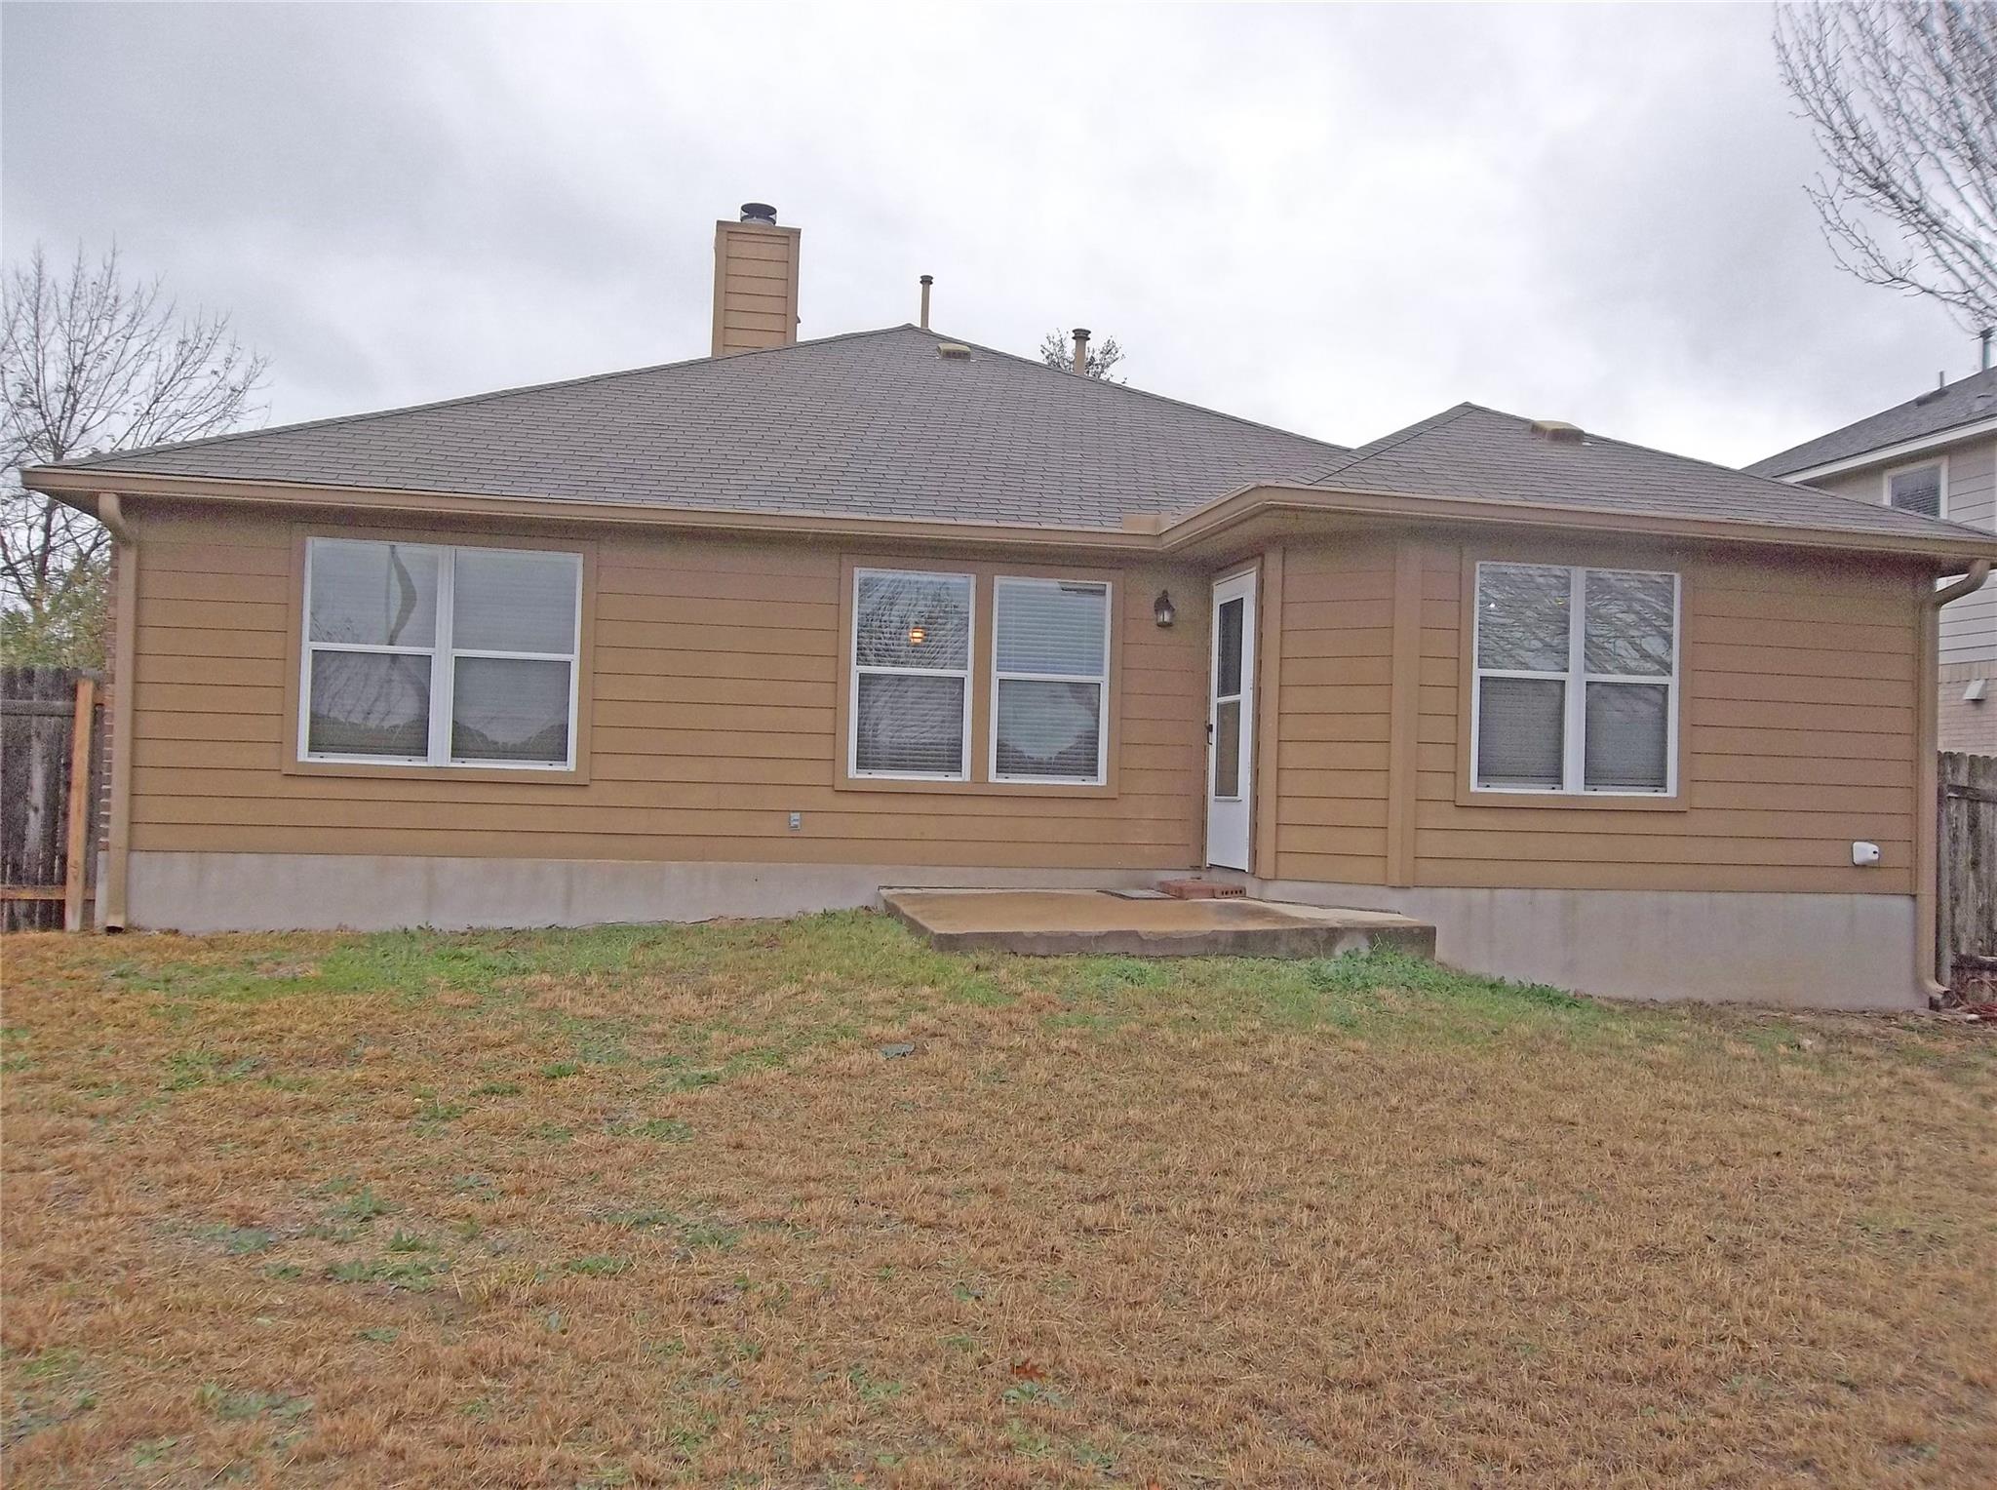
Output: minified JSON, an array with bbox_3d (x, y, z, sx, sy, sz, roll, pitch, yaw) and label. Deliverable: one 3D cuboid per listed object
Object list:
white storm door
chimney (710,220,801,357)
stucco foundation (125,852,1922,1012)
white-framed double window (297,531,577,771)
[{"bbox_3d":[1.660,-0.156,11.073,0.064,2.090,0.860,2,-2,-12],"label":"white storm door"},{"bbox_3d":[-2.569,-4.552,16.368,0.860,1.592,0.824,2,-2,-12],"label":"chimney"},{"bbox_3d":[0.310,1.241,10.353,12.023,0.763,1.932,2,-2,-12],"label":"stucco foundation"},{"bbox_3d":[-3.738,-0.600,10.472,1.771,1.484,0.091,2,-2,-12],"label":"white-framed double window"}]

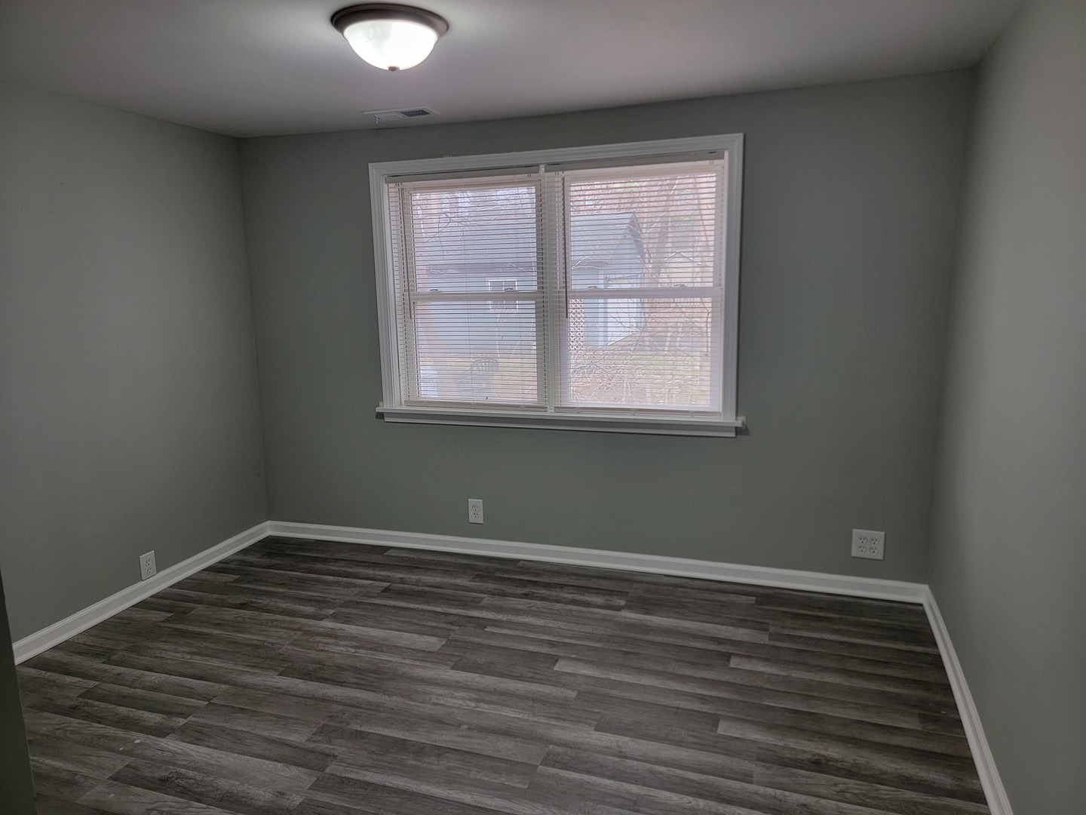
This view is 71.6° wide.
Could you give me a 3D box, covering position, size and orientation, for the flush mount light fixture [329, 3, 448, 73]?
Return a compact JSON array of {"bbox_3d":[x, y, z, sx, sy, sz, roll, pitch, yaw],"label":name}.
[{"bbox_3d":[-0.429,-1.029,2.142,0.327,0.139,0.327,-1,11,0],"label":"flush mount light fixture"}]

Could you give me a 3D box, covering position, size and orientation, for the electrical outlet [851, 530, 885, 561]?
[{"bbox_3d":[1.410,0.595,3.260,0.125,0.124,0.008,2,11,19],"label":"electrical outlet"}]

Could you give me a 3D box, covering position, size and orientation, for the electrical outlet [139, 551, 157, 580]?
[{"bbox_3d":[-1.815,0.730,3.471,0.008,0.116,0.081,2,11,19],"label":"electrical outlet"}]

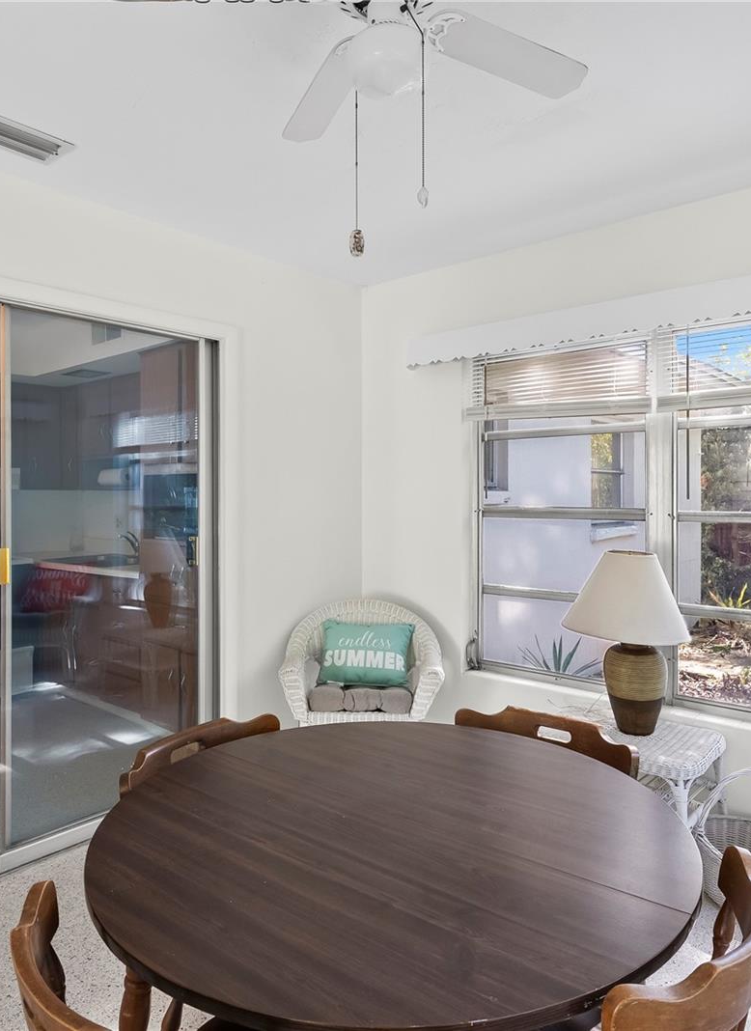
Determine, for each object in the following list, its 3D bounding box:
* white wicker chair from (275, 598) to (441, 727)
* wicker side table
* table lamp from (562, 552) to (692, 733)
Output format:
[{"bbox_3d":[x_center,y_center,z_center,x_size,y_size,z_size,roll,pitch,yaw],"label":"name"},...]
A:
[{"bbox_3d":[-0.066,0.837,3.250,0.710,0.840,0.650,0,1,0],"label":"white wicker chair"},{"bbox_3d":[0.905,1.042,2.514,0.630,0.470,0.450,1,1,40],"label":"wicker side table"},{"bbox_3d":[0.958,0.470,2.575,0.455,0.670,0.455,0,1,18],"label":"table lamp"}]

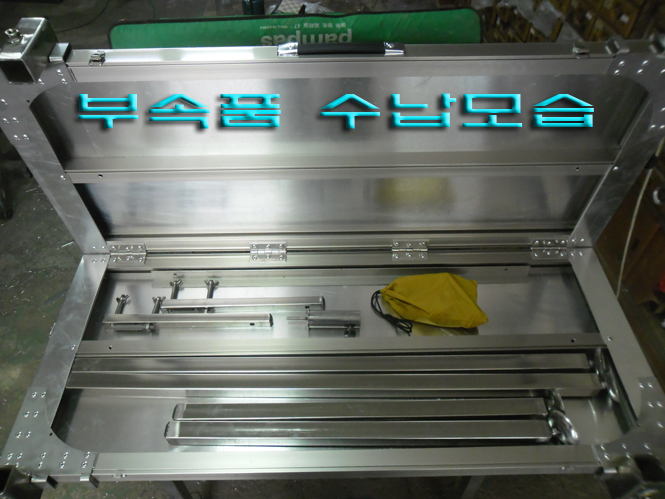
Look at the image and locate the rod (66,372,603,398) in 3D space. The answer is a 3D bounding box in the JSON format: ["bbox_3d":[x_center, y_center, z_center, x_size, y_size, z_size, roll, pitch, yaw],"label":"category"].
[{"bbox_3d":[-0.012,0.245,0.934,0.961,0.033,0.030,0,49,1],"label":"rod"}]

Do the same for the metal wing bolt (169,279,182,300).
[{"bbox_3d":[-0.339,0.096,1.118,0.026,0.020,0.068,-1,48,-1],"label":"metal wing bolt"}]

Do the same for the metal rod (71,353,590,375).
[{"bbox_3d":[-0.002,0.226,0.998,0.980,0.033,0.033,0,48,-1],"label":"metal rod"}]

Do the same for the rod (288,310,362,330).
[{"bbox_3d":[-0.017,0.143,1.031,0.145,0.015,0.040,-1,49,0],"label":"rod"}]

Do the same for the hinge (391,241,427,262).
[{"bbox_3d":[0.166,0.003,1.097,0.078,0.034,0.033,-1,49,0],"label":"hinge"}]

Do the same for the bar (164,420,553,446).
[{"bbox_3d":[0.040,0.311,0.874,0.631,0.032,0.030,0,49,1],"label":"bar"}]

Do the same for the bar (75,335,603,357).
[{"bbox_3d":[0.018,0.186,0.983,1.016,0.034,0.035,-1,49,0],"label":"bar"}]

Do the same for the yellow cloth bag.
[{"bbox_3d":[0.218,0.105,1.101,0.215,0.046,0.110,5,48,4],"label":"yellow cloth bag"}]

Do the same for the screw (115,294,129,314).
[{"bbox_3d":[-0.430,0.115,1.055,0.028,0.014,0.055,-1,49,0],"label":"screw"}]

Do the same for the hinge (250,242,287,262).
[{"bbox_3d":[-0.140,0.007,1.127,0.080,0.034,0.034,-1,48,-1],"label":"hinge"}]

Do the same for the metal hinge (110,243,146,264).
[{"bbox_3d":[-0.448,0.010,1.121,0.080,0.034,0.034,-1,48,-1],"label":"metal hinge"}]

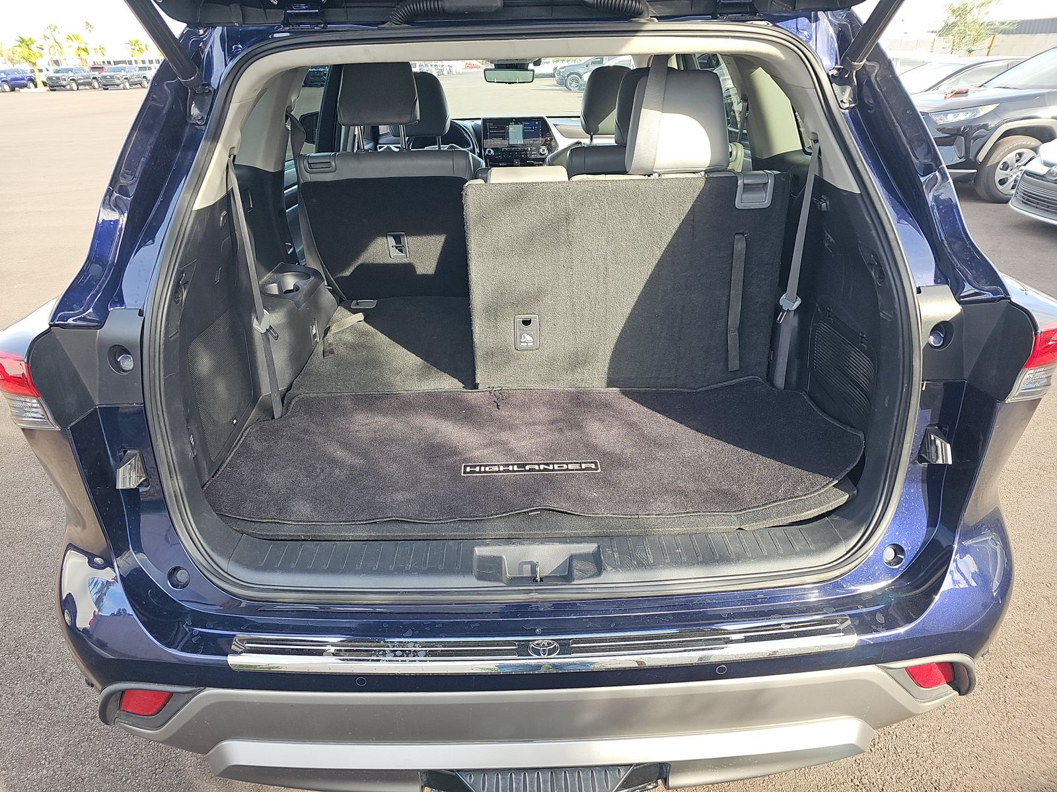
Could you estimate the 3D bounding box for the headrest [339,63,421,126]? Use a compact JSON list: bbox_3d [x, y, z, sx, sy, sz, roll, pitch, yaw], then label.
[{"bbox_3d":[-0.434,-0.885,2.036,0.240,0.195,0.125,-2,34,-1],"label":"headrest"}]

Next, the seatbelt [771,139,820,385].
[{"bbox_3d":[0.634,-0.286,1.671,0.085,0.630,0.110,-2,26,-1],"label":"seatbelt"}]

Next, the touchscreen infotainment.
[{"bbox_3d":[-0.075,-1.400,3.743,0.325,0.150,0.030,-2,14,-1],"label":"touchscreen infotainment"}]

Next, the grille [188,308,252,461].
[{"bbox_3d":[-0.691,-0.035,1.583,0.030,0.255,0.275,-2,26,-1],"label":"grille"}]

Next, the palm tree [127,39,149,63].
[{"bbox_3d":[-46.369,-40.391,84.543,2.800,4.810,2.800,-2,26,-1],"label":"palm tree"}]

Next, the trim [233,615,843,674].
[{"bbox_3d":[0.024,0.406,1.139,1.000,0.040,0.085,-2,26,-1],"label":"trim"}]

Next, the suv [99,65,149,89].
[{"bbox_3d":[-35.314,-27.783,61.295,1.930,1.880,5.300,-2,26,-1],"label":"suv"}]

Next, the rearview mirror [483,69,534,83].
[{"bbox_3d":[-0.091,-1.526,3.349,0.247,0.068,0.040,3,26,10],"label":"rearview mirror"}]

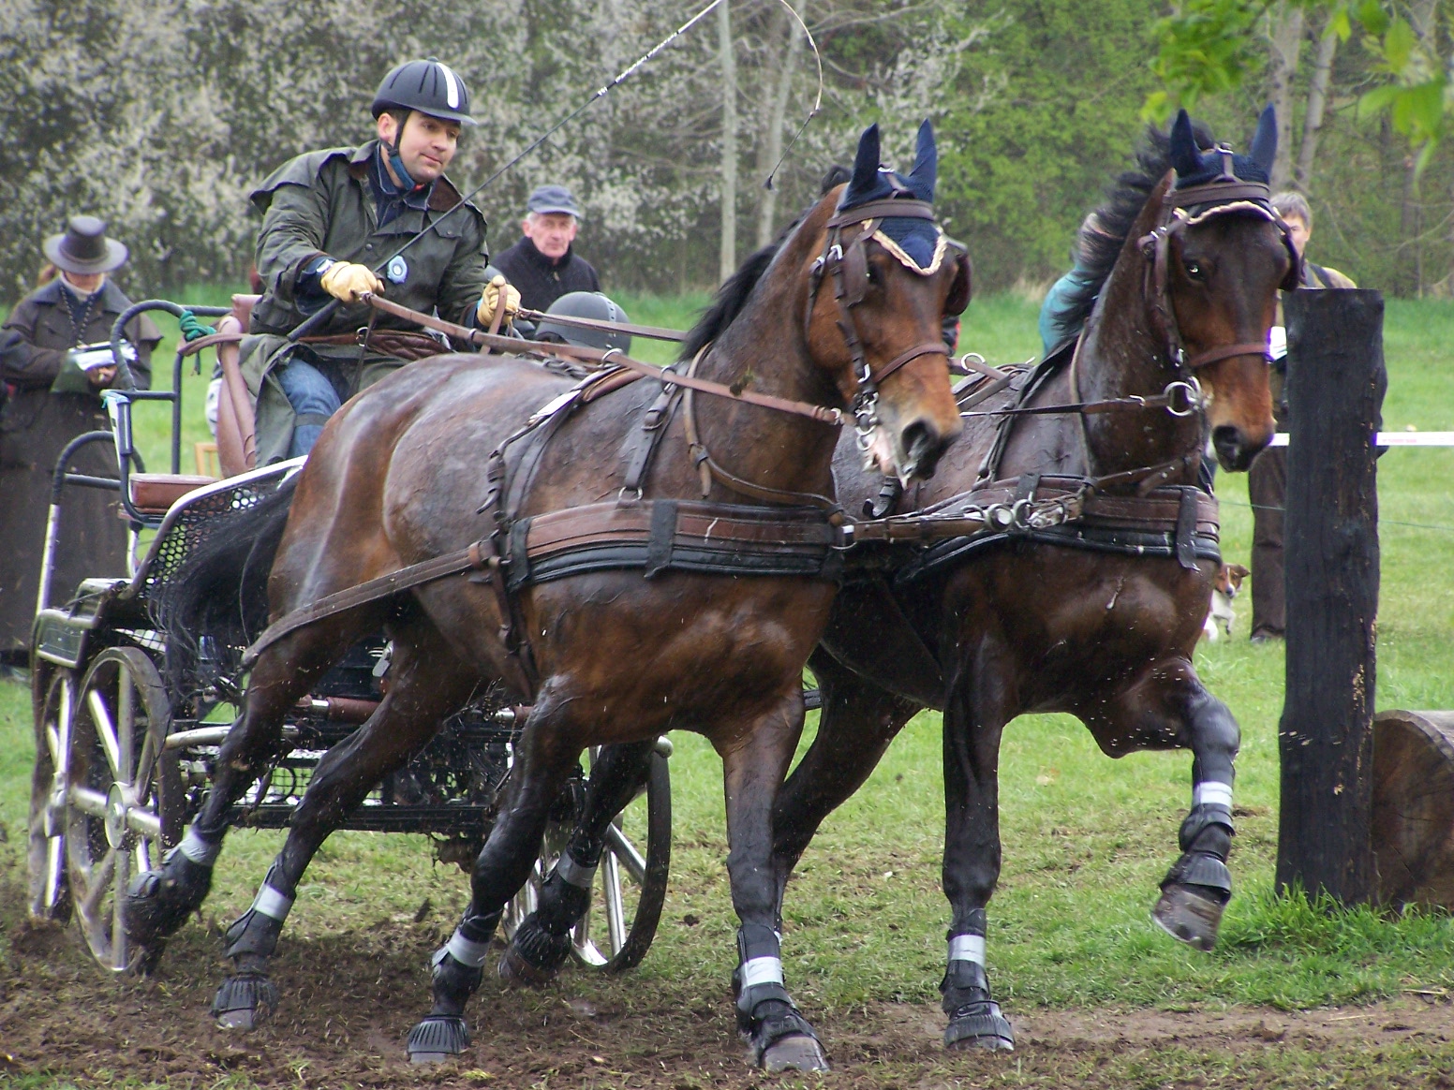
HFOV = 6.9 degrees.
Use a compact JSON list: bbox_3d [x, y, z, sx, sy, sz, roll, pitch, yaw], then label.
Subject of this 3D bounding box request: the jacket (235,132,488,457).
[{"bbox_3d":[-0.884,-0.580,29.500,0.620,0.820,0.550,-1,2,-18],"label":"jacket"}]

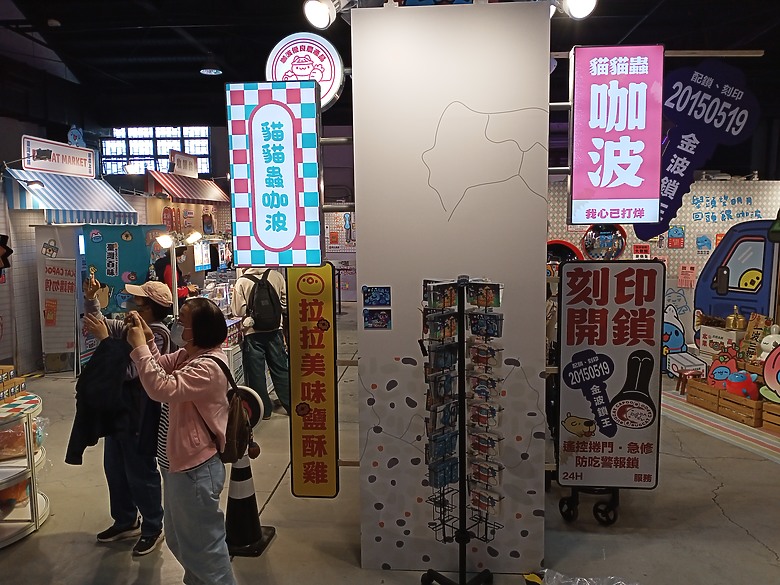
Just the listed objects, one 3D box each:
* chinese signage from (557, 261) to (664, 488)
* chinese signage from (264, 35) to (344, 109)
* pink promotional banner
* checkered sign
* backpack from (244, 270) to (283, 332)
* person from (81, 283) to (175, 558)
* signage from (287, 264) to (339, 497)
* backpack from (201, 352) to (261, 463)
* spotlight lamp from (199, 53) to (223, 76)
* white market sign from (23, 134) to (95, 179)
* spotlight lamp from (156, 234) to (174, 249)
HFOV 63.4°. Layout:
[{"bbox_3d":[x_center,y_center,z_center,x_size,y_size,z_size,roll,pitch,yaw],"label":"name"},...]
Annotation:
[{"bbox_3d":[1.161,0.441,3.351,0.514,1.208,0.080,0,6,4],"label":"chinese signage"},{"bbox_3d":[-0.453,-1.185,3.406,0.409,0.409,0.110,0,6,4],"label":"chinese signage"},{"bbox_3d":[1.138,-0.783,3.202,0.433,0.861,0.120,0,6,4],"label":"pink promotional banner"},{"bbox_3d":[-0.597,-0.612,3.331,0.462,0.945,0.120,0,6,4],"label":"checkered sign"},{"bbox_3d":[-1.187,0.085,5.920,0.330,0.550,0.210,-1,6,0],"label":"backpack"},{"bbox_3d":[-1.530,0.700,3.700,0.480,1.570,0.480,-3,6,-21],"label":"person"},{"bbox_3d":[-0.424,0.502,3.559,0.265,1.334,0.080,0,6,4],"label":"signage"},{"bbox_3d":[-0.695,0.519,2.800,0.220,0.440,0.270,-1,6,-6],"label":"backpack"},{"bbox_3d":[-3.300,-4.192,11.600,0.410,0.360,0.410,-1,6,0],"label":"spotlight lamp"},{"bbox_3d":[-4.270,-1.748,8.200,0.060,0.400,1.480,0,6,4],"label":"white market sign"},{"bbox_3d":[-2.171,-0.493,6.100,0.160,0.120,0.110,2,21,21],"label":"spotlight lamp"}]

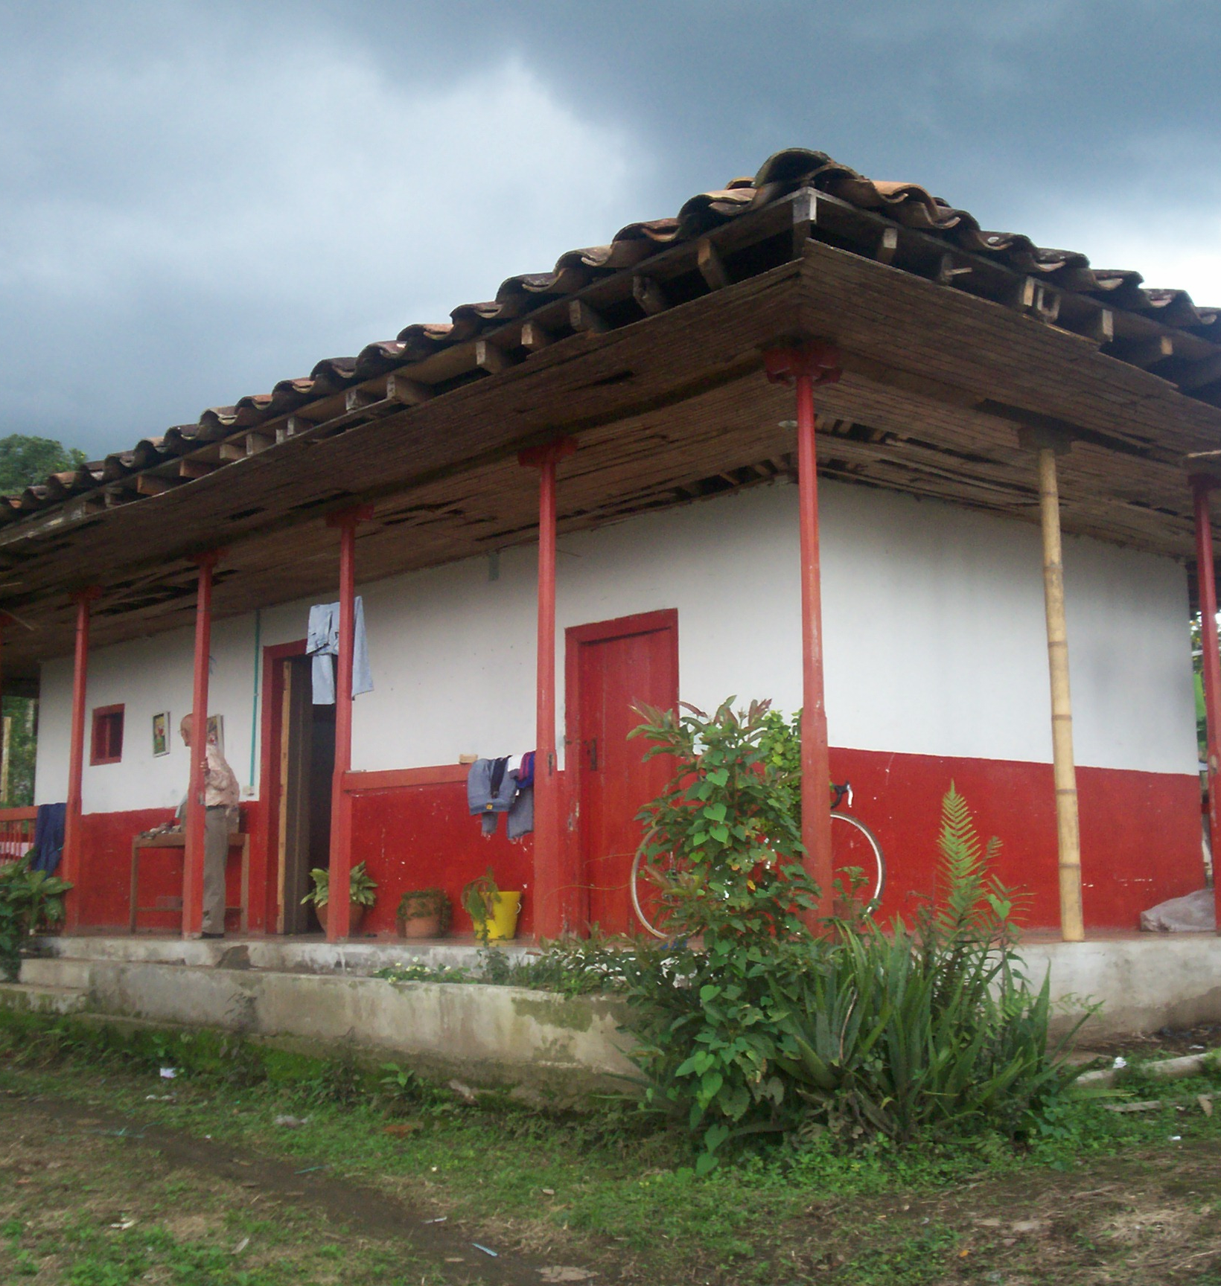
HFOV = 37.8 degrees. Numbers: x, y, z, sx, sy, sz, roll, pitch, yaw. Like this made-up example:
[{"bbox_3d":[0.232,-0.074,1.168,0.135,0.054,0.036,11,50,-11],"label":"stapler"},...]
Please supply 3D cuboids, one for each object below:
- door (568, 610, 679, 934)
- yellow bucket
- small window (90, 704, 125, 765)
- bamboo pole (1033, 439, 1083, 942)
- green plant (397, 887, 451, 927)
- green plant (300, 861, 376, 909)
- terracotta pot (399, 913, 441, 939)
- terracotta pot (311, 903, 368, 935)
[{"bbox_3d":[0.073,0.880,11.772,0.120,2.083,1.105,7,-11,-40],"label":"door"},{"bbox_3d":[-0.698,1.694,11.054,0.295,0.290,0.295,0,-8,0],"label":"yellow bucket"},{"bbox_3d":[-4.882,0.896,17.316,0.120,0.563,0.678,7,-11,-41],"label":"small window"},{"bbox_3d":[2.405,0.235,9.517,0.108,2.660,0.108,7,-11,-41],"label":"bamboo pole"},{"bbox_3d":[-1.245,1.763,11.884,0.320,0.270,0.340,0,-9,0],"label":"green plant"},{"bbox_3d":[-2.002,1.776,13.098,0.500,0.360,0.530,0,-8,0],"label":"green plant"},{"bbox_3d":[-1.253,1.846,11.881,0.270,0.240,0.270,7,-11,-41],"label":"terracotta pot"},{"bbox_3d":[-1.990,2.025,13.118,0.390,0.250,0.390,0,-8,0],"label":"terracotta pot"}]

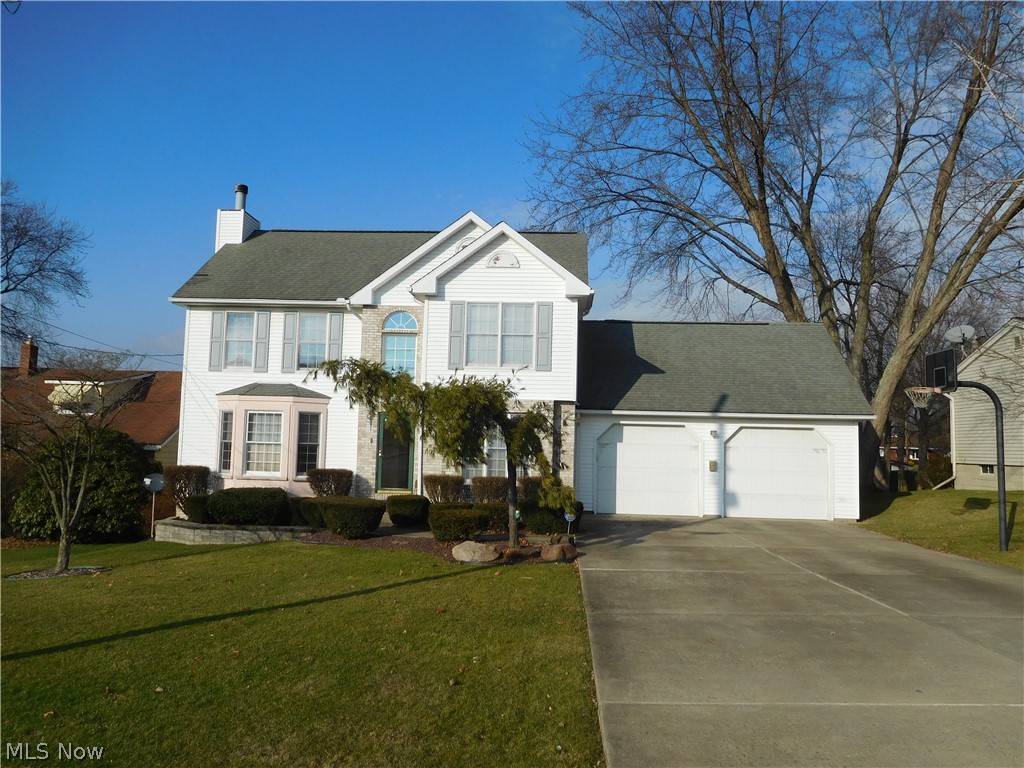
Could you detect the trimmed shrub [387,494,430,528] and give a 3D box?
[{"bbox_3d":[-2.210,2.677,15.628,0.911,0.618,0.920,1,-5,0],"label":"trimmed shrub"}]

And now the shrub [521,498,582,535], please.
[{"bbox_3d":[0.813,2.721,15.279,1.265,0.615,1.100,1,-5,0],"label":"shrub"}]

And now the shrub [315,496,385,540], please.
[{"bbox_3d":[-3.003,2.525,13.859,1.318,0.680,1.150,1,-5,4],"label":"shrub"}]

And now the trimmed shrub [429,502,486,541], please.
[{"bbox_3d":[-0.992,2.566,13.500,1.068,0.600,0.950,1,-5,4],"label":"trimmed shrub"}]

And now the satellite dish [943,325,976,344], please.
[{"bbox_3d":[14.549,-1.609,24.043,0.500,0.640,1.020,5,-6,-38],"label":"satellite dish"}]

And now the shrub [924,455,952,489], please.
[{"bbox_3d":[14.276,2.911,24.471,1.000,1.111,1.000,1,-5,0],"label":"shrub"}]

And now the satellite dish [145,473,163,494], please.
[{"bbox_3d":[-8.267,2.301,17.100,0.530,0.500,0.330,1,-18,3],"label":"satellite dish"}]

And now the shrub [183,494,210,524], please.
[{"bbox_3d":[-7.207,2.865,17.021,0.762,0.700,0.720,1,-5,4],"label":"shrub"}]

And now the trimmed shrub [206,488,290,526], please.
[{"bbox_3d":[-6.478,3.011,18.101,1.974,0.856,1.100,1,-5,0],"label":"trimmed shrub"}]

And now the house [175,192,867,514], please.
[{"bbox_3d":[0.105,-1.297,22.212,18.800,10.050,9.050,1,-5,4],"label":"house"}]

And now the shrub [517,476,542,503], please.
[{"bbox_3d":[0.612,2.647,17.292,0.984,1.005,0.950,1,-5,0],"label":"shrub"}]

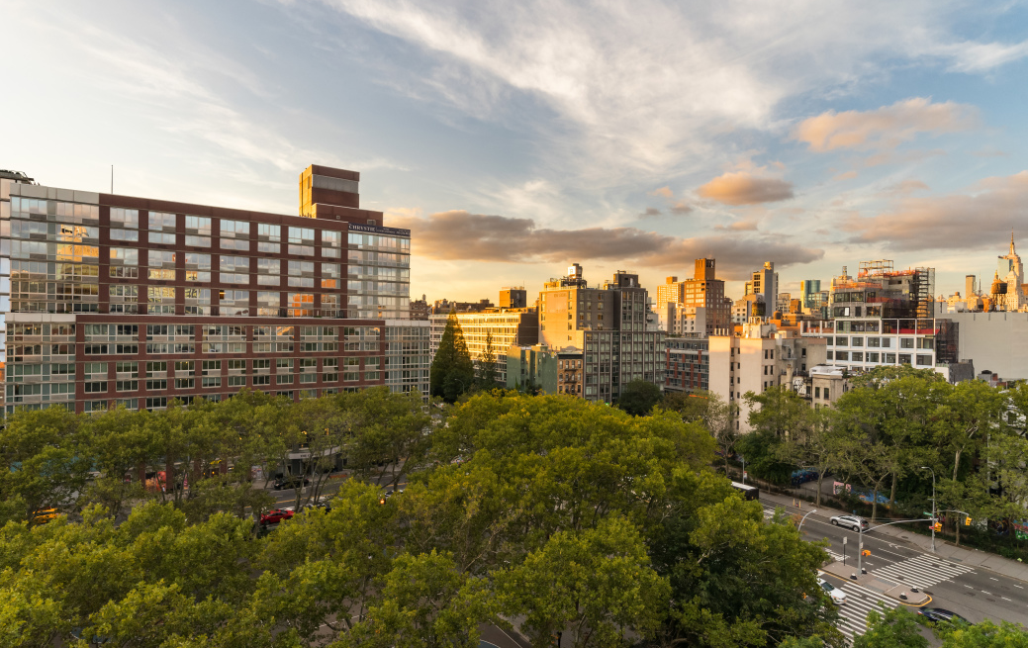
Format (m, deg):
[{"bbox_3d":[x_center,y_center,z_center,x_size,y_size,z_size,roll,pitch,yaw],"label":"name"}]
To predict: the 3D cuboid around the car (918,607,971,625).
[{"bbox_3d":[39.832,27.416,49.154,1.850,1.500,4.750,1,0,-29],"label":"car"}]

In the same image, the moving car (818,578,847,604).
[{"bbox_3d":[31.850,27.388,56.279,1.830,1.460,4.700,1,0,-18],"label":"moving car"}]

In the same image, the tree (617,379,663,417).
[{"bbox_3d":[30.725,20.603,131.890,11.000,14.200,11.000,1,0,-33],"label":"tree"}]

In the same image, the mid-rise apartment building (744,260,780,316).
[{"bbox_3d":[156.711,-3.836,343.741,13.400,69.400,14.400,1,0,-32],"label":"mid-rise apartment building"}]

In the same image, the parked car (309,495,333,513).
[{"bbox_3d":[-28.699,26.846,79.168,4.700,1.500,1.850,1,0,-34],"label":"parked car"}]

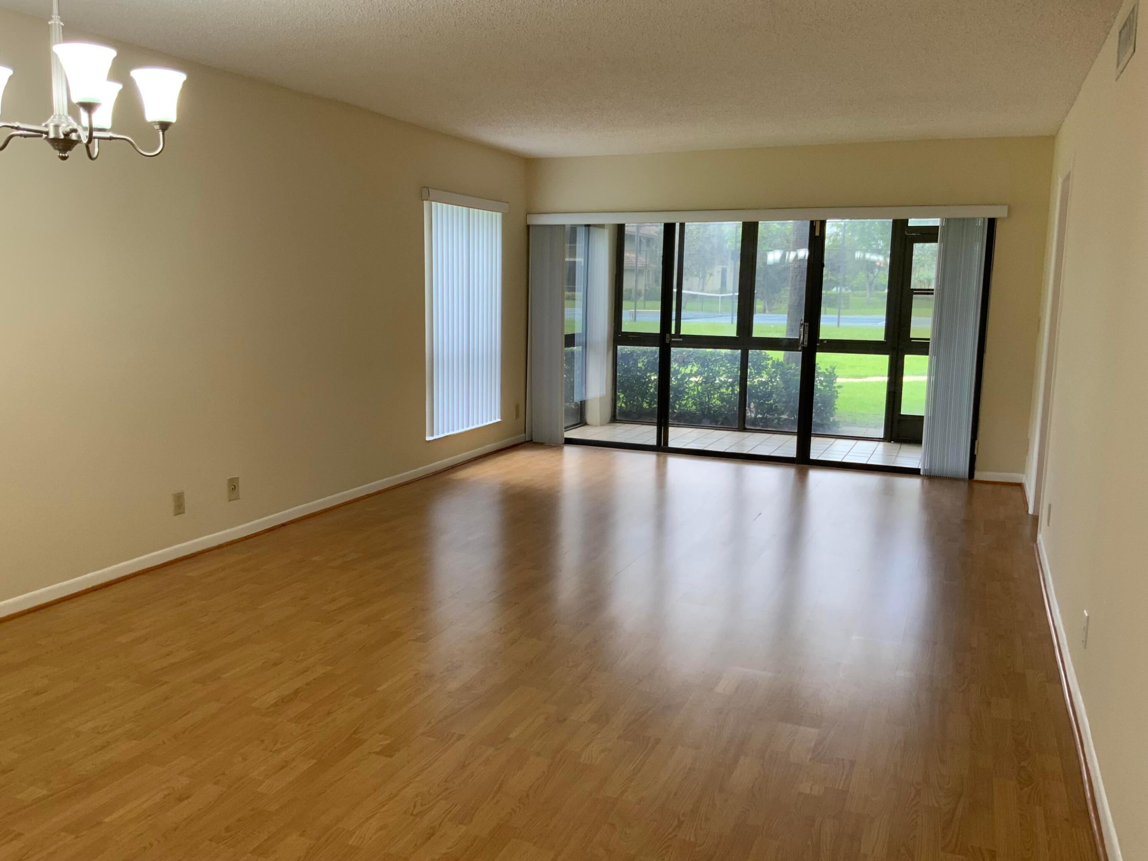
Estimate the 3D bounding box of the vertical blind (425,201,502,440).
[{"bbox_3d":[-0.814,-0.844,7.403,0.080,1.700,1.200,5,10,22],"label":"vertical blind"}]

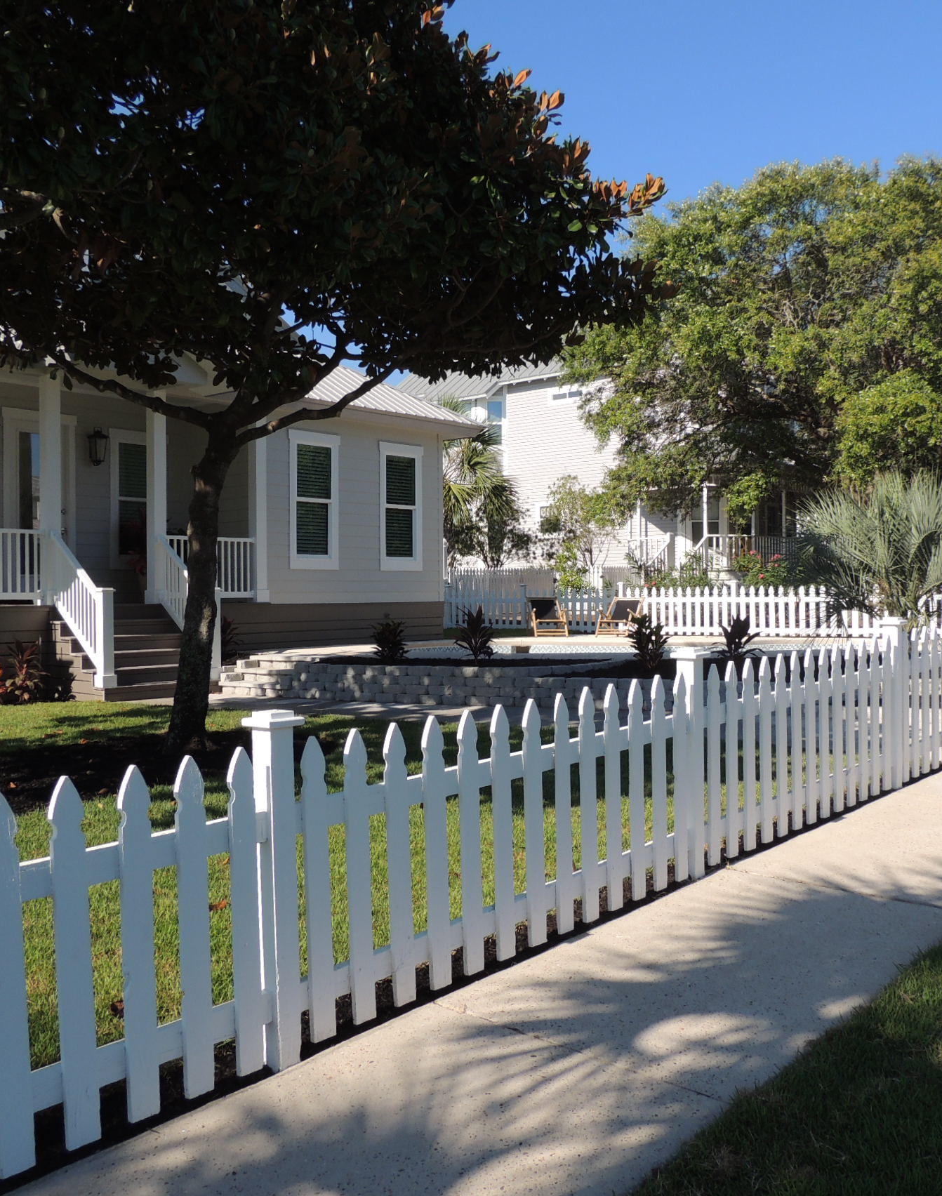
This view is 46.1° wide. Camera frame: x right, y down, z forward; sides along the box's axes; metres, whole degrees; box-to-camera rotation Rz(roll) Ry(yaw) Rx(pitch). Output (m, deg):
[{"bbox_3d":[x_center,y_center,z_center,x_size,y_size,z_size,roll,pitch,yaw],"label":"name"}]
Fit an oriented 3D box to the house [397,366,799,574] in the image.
[{"bbox_3d":[4.950,-4.850,38.500,14.200,11.000,10.000,-1,0,42],"label":"house"}]

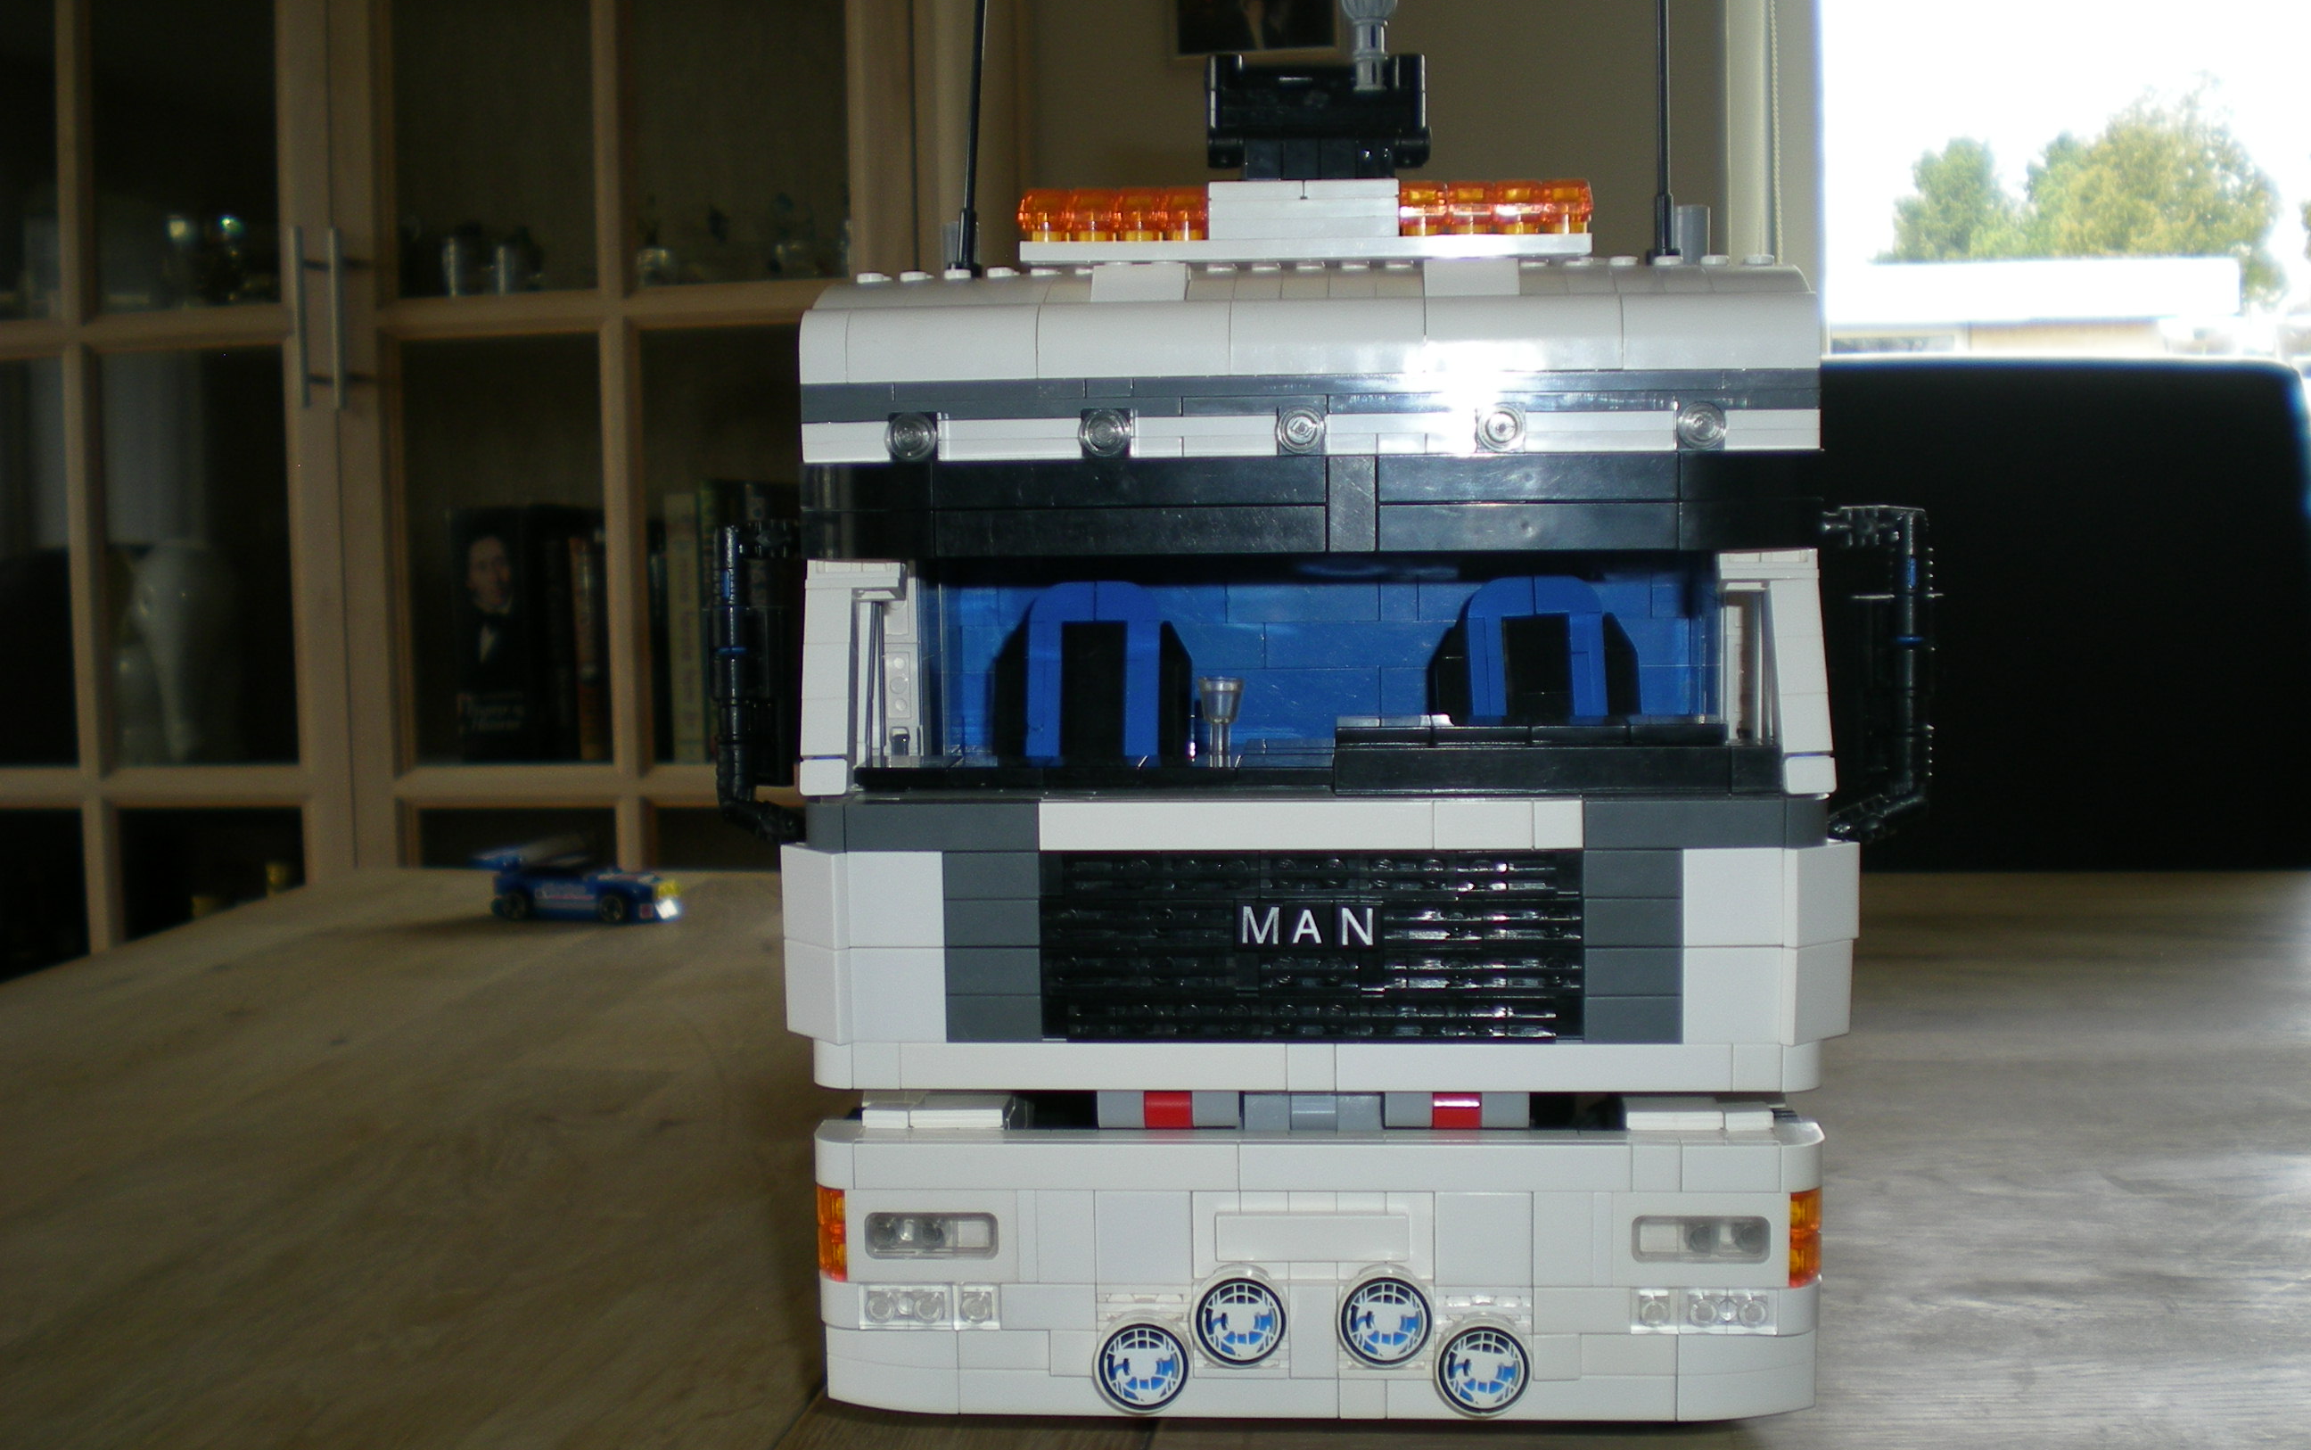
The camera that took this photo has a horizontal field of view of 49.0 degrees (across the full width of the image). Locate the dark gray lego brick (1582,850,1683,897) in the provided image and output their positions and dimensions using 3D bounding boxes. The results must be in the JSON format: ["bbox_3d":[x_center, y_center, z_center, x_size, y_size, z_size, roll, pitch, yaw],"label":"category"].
[{"bbox_3d":[0.077,0.024,0.411,0.016,0.008,0.007,0,6,4],"label":"dark gray lego brick"}]

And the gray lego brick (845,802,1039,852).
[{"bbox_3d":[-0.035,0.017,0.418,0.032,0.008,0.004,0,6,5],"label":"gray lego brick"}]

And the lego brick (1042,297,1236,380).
[{"bbox_3d":[-0.003,-0.065,0.428,0.032,0.013,0.016,0,6,5],"label":"lego brick"}]

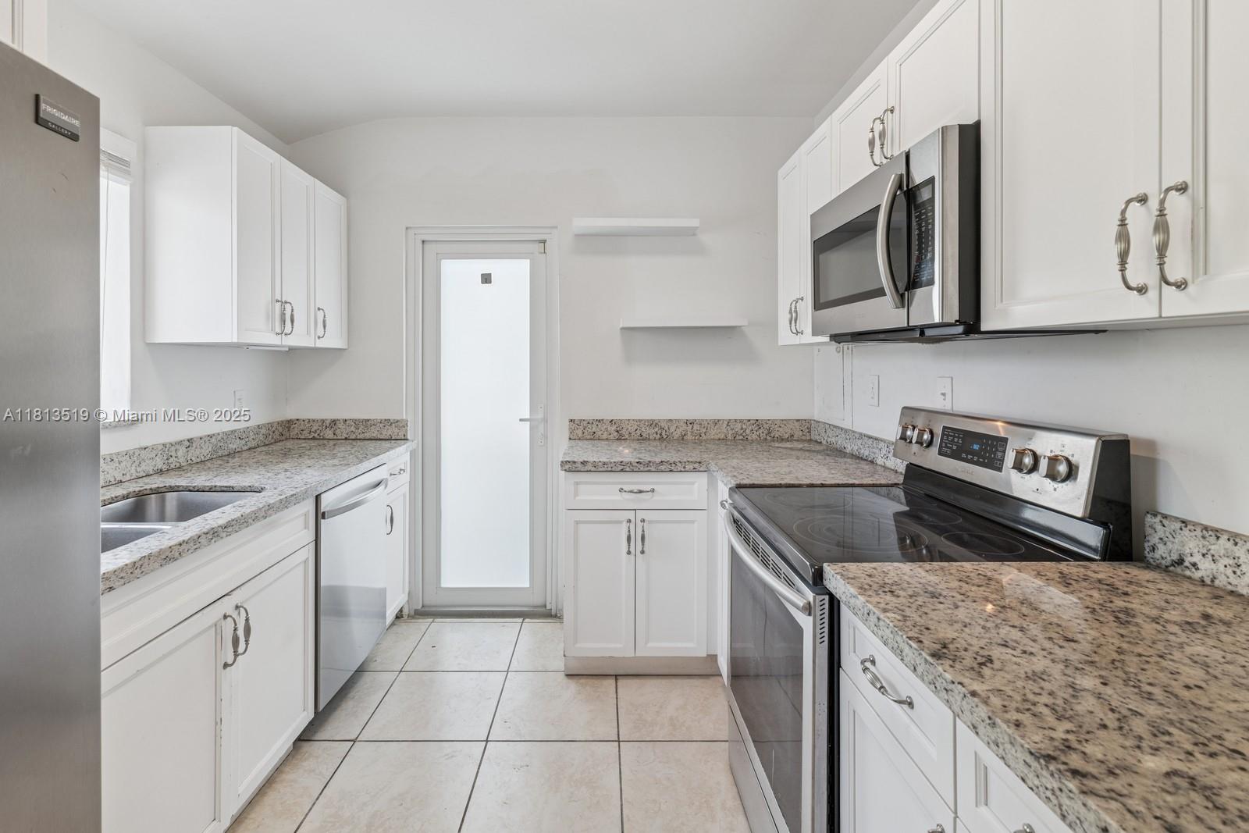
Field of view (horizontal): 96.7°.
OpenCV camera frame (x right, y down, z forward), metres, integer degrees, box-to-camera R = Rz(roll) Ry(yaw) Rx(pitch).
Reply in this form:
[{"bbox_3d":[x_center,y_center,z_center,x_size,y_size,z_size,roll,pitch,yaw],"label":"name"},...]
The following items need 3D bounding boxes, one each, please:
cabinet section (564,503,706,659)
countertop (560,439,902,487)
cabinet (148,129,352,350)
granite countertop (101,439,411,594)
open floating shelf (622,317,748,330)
[{"bbox_3d":[0.036,0.663,2.570,0.590,0.619,0.551,0,5,-2],"label":"cabinet section"},{"bbox_3d":[0.381,0.191,2.390,1.290,0.043,1.100,0,6,-1],"label":"countertop"},{"bbox_3d":[-1.606,-0.712,2.485,0.335,0.795,0.890,0,6,-2],"label":"cabinet"},{"bbox_3d":[-1.383,0.232,1.960,0.715,0.042,1.970,0,6,-2],"label":"granite countertop"},{"bbox_3d":[0.282,-0.473,2.830,0.620,0.048,0.220,0,6,-1],"label":"open floating shelf"}]

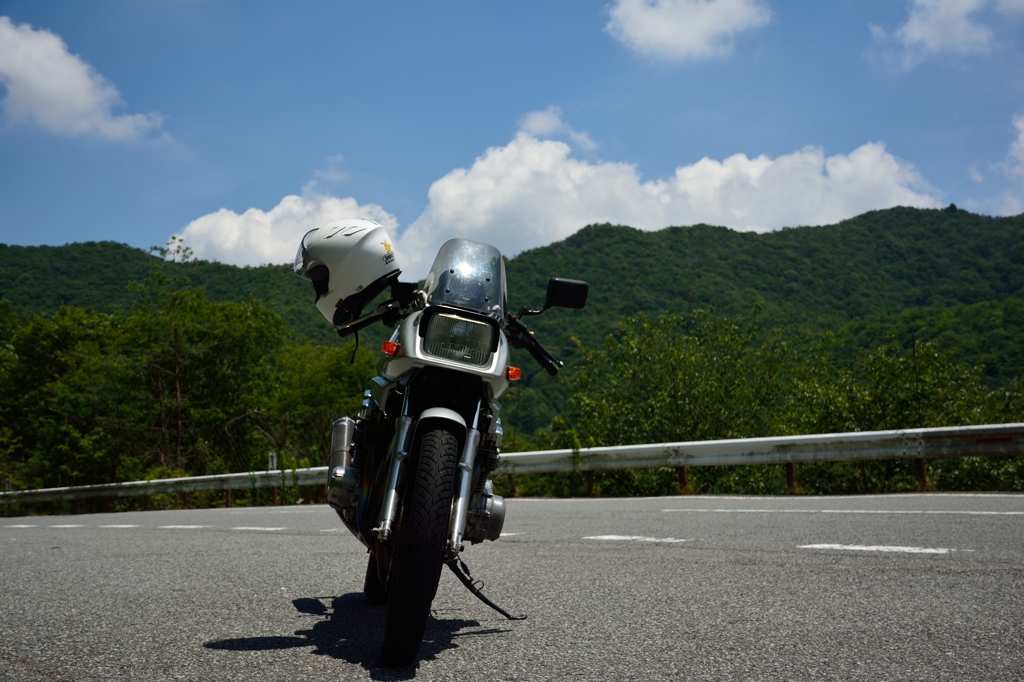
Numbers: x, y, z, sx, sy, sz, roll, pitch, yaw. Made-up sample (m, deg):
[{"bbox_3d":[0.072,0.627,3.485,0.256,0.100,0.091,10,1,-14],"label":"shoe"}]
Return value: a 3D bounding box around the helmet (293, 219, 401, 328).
[{"bbox_3d":[-0.479,-0.214,3.250,0.310,0.280,0.255,-26,0,16],"label":"helmet"}]

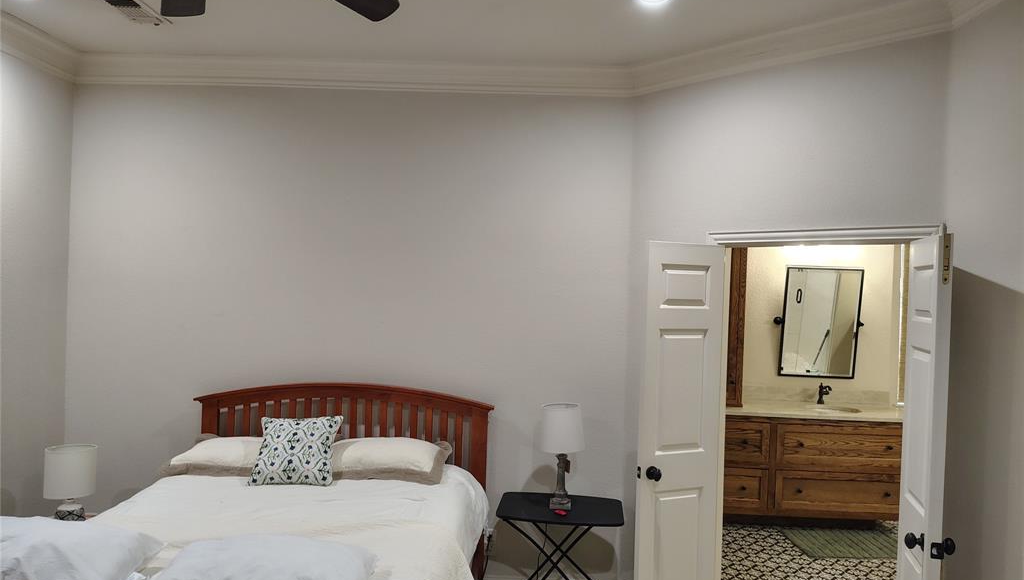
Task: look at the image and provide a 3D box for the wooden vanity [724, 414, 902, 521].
[{"bbox_3d":[2.324,1.387,5.702,1.560,0.860,0.560,2,0,2],"label":"wooden vanity"}]

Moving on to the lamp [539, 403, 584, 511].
[{"bbox_3d":[0.263,0.880,3.768,0.245,0.550,0.245,2,0,2],"label":"lamp"}]

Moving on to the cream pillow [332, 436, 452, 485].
[{"bbox_3d":[-0.673,0.859,3.699,0.700,0.180,0.470,2,0,2],"label":"cream pillow"}]

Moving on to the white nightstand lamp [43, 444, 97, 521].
[{"bbox_3d":[-2.315,1.051,3.735,0.235,0.440,0.235,2,0,2],"label":"white nightstand lamp"}]

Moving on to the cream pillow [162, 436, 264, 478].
[{"bbox_3d":[-1.382,0.834,3.723,0.700,0.180,0.470,2,0,2],"label":"cream pillow"}]

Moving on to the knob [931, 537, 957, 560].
[{"bbox_3d":[1.549,0.913,2.525,0.075,0.065,0.065,2,0,22],"label":"knob"}]

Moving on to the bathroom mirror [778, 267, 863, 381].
[{"bbox_3d":[2.565,0.278,5.889,0.630,0.920,0.035,2,7,2],"label":"bathroom mirror"}]

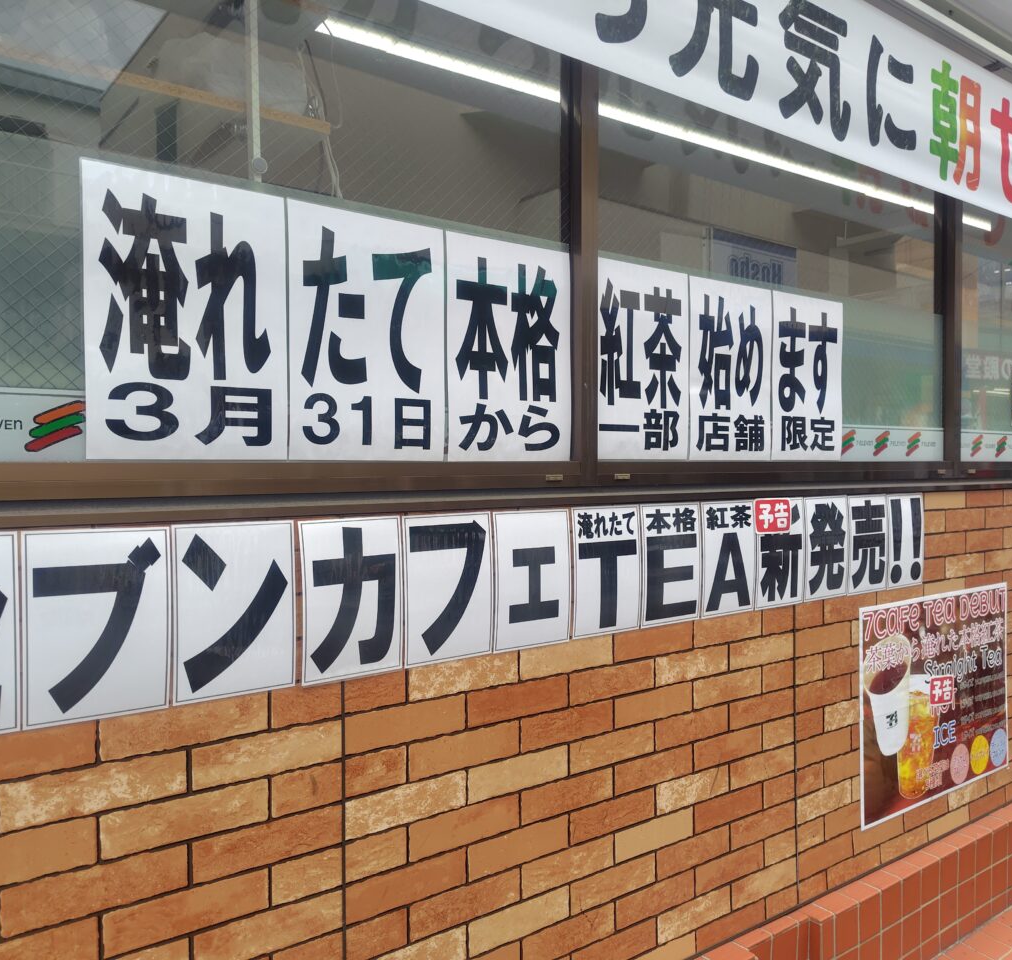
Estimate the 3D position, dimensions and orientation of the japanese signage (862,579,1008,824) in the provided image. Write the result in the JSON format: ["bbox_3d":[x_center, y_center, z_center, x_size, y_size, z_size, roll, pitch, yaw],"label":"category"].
[{"bbox_3d":[1.307,0.647,2.558,0.841,0.610,0.010,-1,1,-35],"label":"japanese signage"}]

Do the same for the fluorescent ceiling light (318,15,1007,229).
[{"bbox_3d":[1.053,-1.333,3.491,3.881,0.050,0.090,-1,1,-35],"label":"fluorescent ceiling light"}]

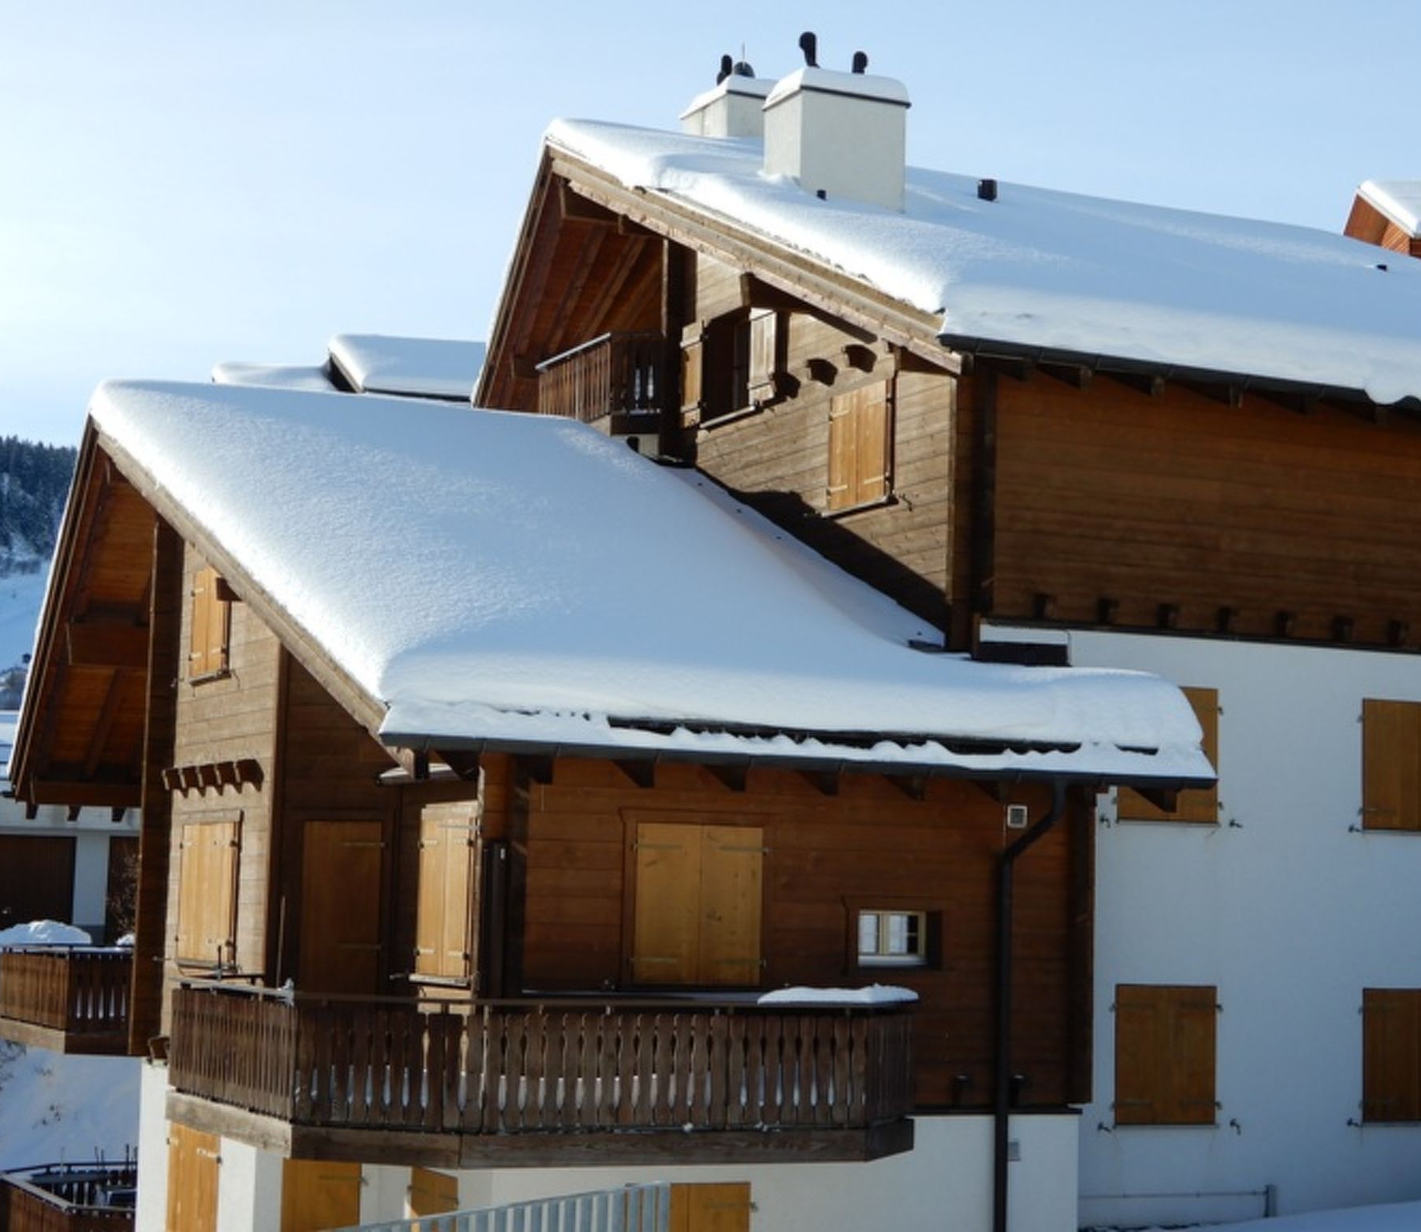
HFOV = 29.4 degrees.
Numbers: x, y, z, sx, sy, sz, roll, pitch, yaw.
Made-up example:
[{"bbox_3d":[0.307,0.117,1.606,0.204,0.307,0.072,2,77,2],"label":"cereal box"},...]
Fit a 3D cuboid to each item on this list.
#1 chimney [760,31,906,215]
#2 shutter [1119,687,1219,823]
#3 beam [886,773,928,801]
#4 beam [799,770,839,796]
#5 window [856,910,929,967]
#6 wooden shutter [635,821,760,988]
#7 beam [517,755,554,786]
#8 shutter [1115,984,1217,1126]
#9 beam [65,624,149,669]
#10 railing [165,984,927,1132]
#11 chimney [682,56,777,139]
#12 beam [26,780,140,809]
[{"bbox_3d":[1.335,-5.212,28.879,1.300,1.980,0.940,4,-6,-24],"label":"chimney"},{"bbox_3d":[4.246,1.273,25.017,1.103,1.246,0.060,4,-6,-24],"label":"shutter"},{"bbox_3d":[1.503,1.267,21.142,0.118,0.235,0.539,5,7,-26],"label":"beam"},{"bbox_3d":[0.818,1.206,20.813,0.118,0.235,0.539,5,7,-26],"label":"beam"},{"bbox_3d":[1.509,2.683,22.529,0.735,0.467,0.137,5,-7,-26],"label":"window"},{"bbox_3d":[-0.094,2.313,21.640,1.117,1.264,0.078,5,-7,-26],"label":"wooden shutter"},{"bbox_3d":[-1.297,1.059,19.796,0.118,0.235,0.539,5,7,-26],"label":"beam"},{"bbox_3d":[4.131,4.005,24.653,1.141,1.278,0.098,5,-7,-26],"label":"shutter"},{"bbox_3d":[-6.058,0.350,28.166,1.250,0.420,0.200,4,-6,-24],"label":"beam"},{"bbox_3d":[-1.267,3.488,21.866,5.270,0.970,4.570,4,-6,-24],"label":"railing"},{"bbox_3d":[0.476,-5.690,31.113,1.220,1.450,1.280,4,-6,-24],"label":"chimney"},{"bbox_3d":[-7.060,2.030,30.726,1.362,0.297,0.216,5,-7,-26],"label":"beam"}]

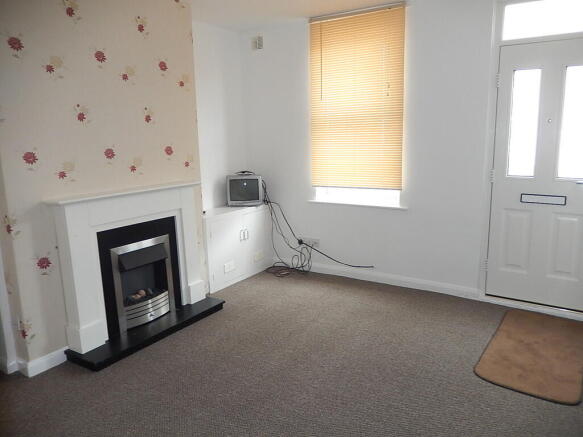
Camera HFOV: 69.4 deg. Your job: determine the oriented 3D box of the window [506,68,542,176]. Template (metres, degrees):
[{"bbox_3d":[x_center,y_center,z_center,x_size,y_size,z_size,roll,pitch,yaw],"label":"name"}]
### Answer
[{"bbox_3d":[1.797,-0.725,3.251,0.193,0.808,0.040,6,13,33],"label":"window"}]

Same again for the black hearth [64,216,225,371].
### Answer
[{"bbox_3d":[-1.043,0.453,3.168,0.327,0.824,1.196,6,13,33],"label":"black hearth"}]

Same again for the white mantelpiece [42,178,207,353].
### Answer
[{"bbox_3d":[-1.122,0.297,3.187,0.149,1.022,1.208,6,13,33],"label":"white mantelpiece"}]

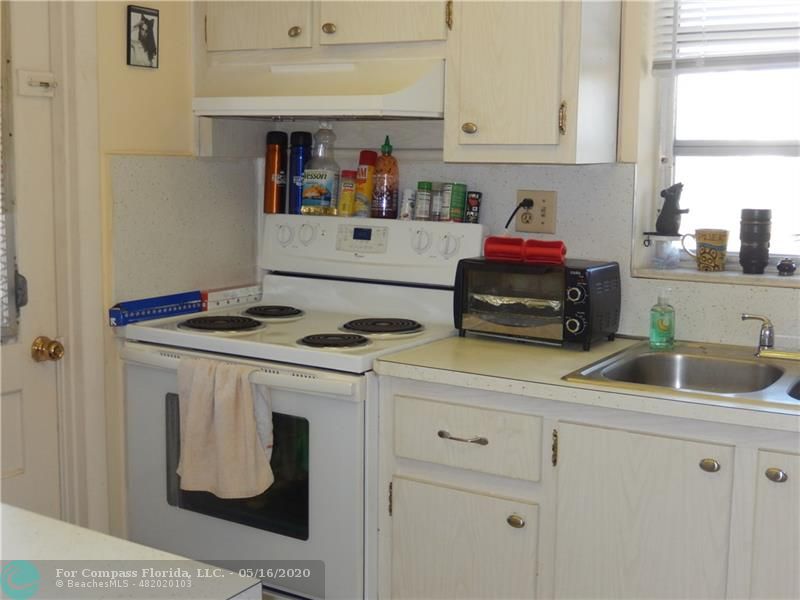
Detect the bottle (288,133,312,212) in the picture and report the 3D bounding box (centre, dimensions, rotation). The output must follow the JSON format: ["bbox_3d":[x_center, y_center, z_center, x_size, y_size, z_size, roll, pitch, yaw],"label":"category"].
[{"bbox_3d":[-0.297,-0.378,3.098,0.067,0.245,0.067,1,8,0],"label":"bottle"}]

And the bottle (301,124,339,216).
[{"bbox_3d":[-0.231,-0.381,3.049,0.108,0.268,0.088,6,9,31],"label":"bottle"}]

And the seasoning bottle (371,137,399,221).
[{"bbox_3d":[-0.042,-0.347,2.945,0.073,0.233,0.073,1,8,0],"label":"seasoning bottle"}]

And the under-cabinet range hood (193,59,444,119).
[{"bbox_3d":[-0.188,-0.557,2.797,0.757,0.150,0.440,6,9,31],"label":"under-cabinet range hood"}]

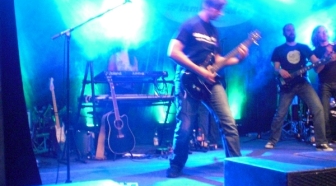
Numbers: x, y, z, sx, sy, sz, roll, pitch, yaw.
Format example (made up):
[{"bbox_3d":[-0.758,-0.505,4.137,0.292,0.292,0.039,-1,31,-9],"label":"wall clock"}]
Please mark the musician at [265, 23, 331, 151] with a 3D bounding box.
[{"bbox_3d":[1.712,-0.080,6.500,0.800,1.680,0.500,0,0,0],"label":"musician"}]

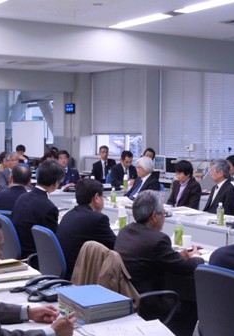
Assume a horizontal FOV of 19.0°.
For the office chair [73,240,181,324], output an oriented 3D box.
[{"bbox_3d":[0.148,0.849,3.807,0.620,0.950,0.600,-1,3,-32],"label":"office chair"}]

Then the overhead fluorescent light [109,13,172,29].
[{"bbox_3d":[0.279,-1.761,8.442,0.230,0.070,1.180,-1,3,-32],"label":"overhead fluorescent light"}]

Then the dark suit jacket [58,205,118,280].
[{"bbox_3d":[-0.193,0.534,4.639,0.460,0.610,0.510,-1,3,-31],"label":"dark suit jacket"}]

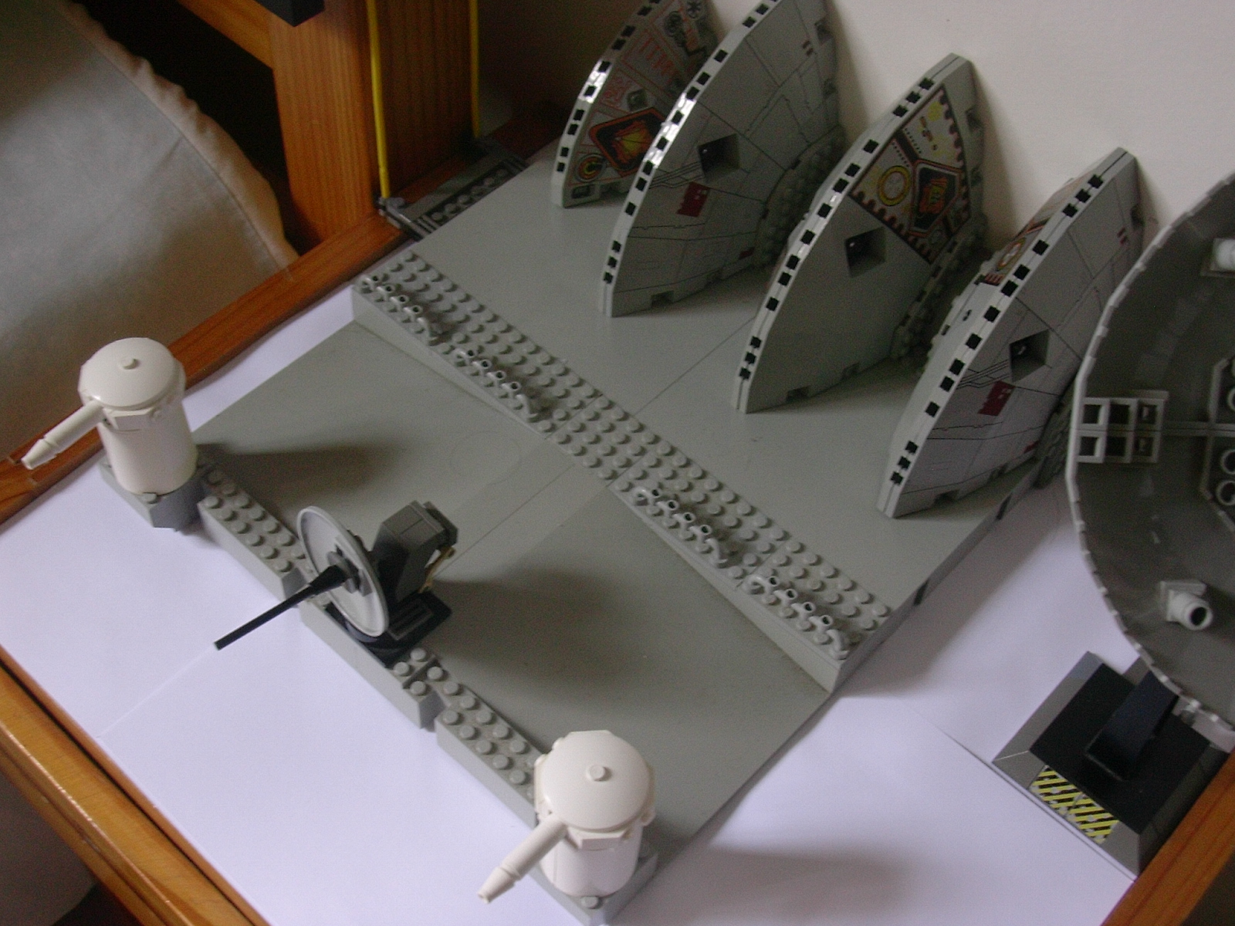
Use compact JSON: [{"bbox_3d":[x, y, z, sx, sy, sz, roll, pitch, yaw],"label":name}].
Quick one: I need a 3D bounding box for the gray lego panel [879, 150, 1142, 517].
[{"bbox_3d":[0.141,-0.046,0.585,0.058,0.111,0.111,38,61,23],"label":"gray lego panel"}]

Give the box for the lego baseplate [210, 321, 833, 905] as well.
[{"bbox_3d":[-0.058,0.042,0.592,0.256,0.021,0.126,38,61,23],"label":"lego baseplate"}]

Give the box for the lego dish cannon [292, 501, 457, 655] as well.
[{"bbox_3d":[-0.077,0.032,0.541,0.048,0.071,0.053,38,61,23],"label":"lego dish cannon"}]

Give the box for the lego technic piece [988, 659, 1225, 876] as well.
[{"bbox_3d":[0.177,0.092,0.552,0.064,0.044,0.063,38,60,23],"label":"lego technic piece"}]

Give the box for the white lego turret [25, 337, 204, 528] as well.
[{"bbox_3d":[-0.181,-0.003,0.584,0.038,0.080,0.063,38,61,23],"label":"white lego turret"}]

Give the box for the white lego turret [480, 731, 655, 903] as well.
[{"bbox_3d":[-0.017,0.117,0.489,0.036,0.061,0.063,38,60,23],"label":"white lego turret"}]

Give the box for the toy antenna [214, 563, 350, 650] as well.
[{"bbox_3d":[-0.108,0.047,0.510,0.048,0.008,0.008,-32,61,-27],"label":"toy antenna"}]

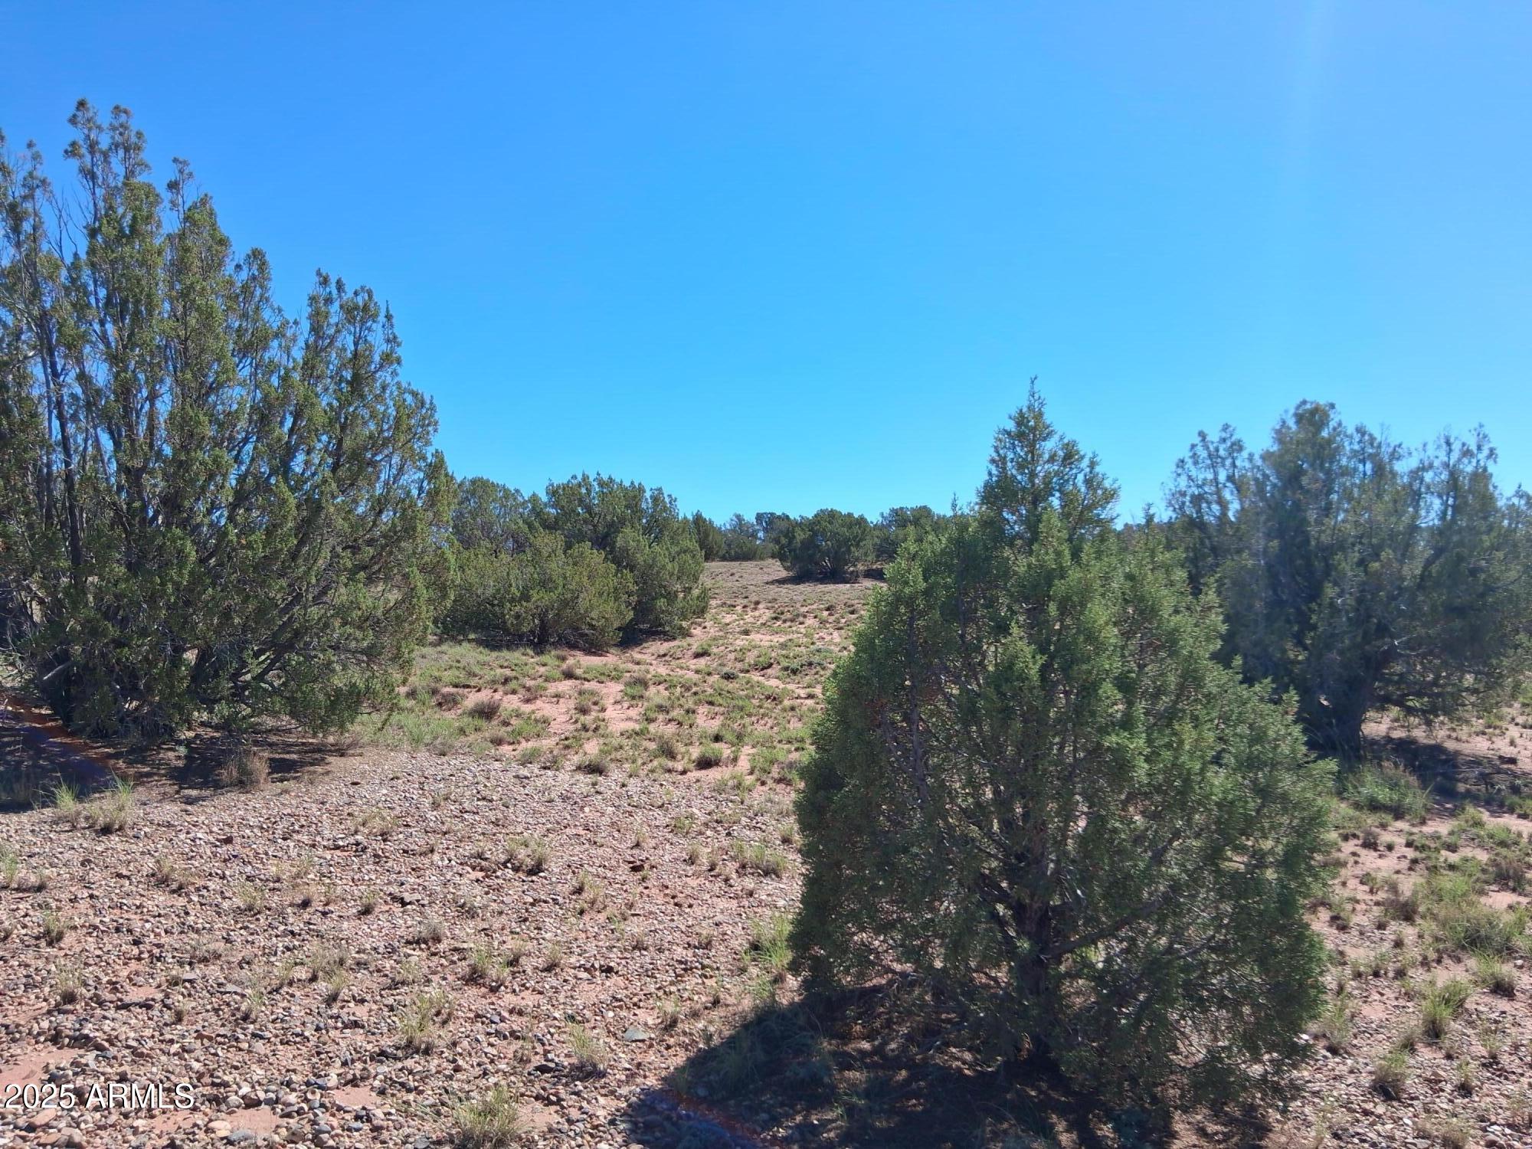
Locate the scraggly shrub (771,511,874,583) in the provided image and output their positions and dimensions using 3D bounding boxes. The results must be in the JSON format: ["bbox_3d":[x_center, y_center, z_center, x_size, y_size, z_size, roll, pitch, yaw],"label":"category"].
[{"bbox_3d":[2.100,-1.100,41.000,3.650,2.600,3.400,0,1,0],"label":"scraggly shrub"}]

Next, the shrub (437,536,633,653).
[{"bbox_3d":[-3.600,0.270,18.000,3.100,1.900,2.700,0,1,0],"label":"shrub"}]

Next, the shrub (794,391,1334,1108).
[{"bbox_3d":[0.970,0.500,3.750,1.750,2.200,1.700,0,1,0],"label":"shrub"}]

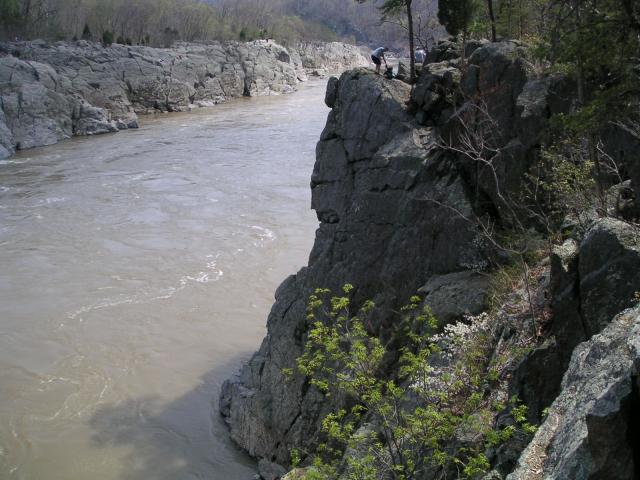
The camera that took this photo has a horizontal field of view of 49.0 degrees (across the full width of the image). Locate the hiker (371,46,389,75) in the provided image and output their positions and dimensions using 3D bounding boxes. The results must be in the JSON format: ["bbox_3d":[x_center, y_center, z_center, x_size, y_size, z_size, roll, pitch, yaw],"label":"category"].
[{"bbox_3d":[3.164,-9.381,36.800,0.880,1.380,0.520,3,17,12],"label":"hiker"}]

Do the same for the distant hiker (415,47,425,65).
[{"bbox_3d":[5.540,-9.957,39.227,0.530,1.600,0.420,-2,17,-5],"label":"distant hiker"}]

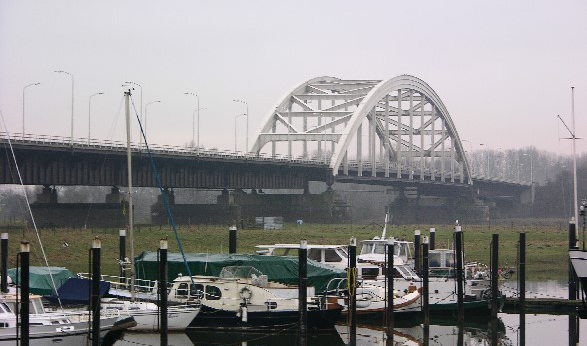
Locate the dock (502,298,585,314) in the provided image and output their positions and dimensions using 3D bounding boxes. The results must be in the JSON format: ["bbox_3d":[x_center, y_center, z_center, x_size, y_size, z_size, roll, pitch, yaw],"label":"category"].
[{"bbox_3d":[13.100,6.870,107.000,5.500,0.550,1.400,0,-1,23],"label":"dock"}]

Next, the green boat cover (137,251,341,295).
[{"bbox_3d":[-2.500,4.700,96.000,9.500,2.000,2.600,0,-1,23],"label":"green boat cover"}]

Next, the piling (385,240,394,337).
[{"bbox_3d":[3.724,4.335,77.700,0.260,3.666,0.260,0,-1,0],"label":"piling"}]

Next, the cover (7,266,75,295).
[{"bbox_3d":[-10.652,4.586,86.000,2.700,1.250,2.100,-1,-1,24],"label":"cover"}]

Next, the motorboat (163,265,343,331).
[{"bbox_3d":[-2.170,4.926,81.200,7.600,2.550,2.700,-1,-1,24],"label":"motorboat"}]

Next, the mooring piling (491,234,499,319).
[{"bbox_3d":[9.630,4.940,97.500,0.280,4.000,0.280,0,-1,23],"label":"mooring piling"}]

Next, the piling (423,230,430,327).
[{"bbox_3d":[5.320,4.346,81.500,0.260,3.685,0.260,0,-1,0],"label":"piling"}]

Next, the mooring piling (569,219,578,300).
[{"bbox_3d":[13.738,4.325,100.000,0.320,4.227,0.320,0,-1,0],"label":"mooring piling"}]

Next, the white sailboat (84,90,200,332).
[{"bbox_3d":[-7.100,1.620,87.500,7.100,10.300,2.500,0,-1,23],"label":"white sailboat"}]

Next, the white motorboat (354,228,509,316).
[{"bbox_3d":[6.750,4.970,102.300,8.300,4.300,3.000,0,-1,23],"label":"white motorboat"}]

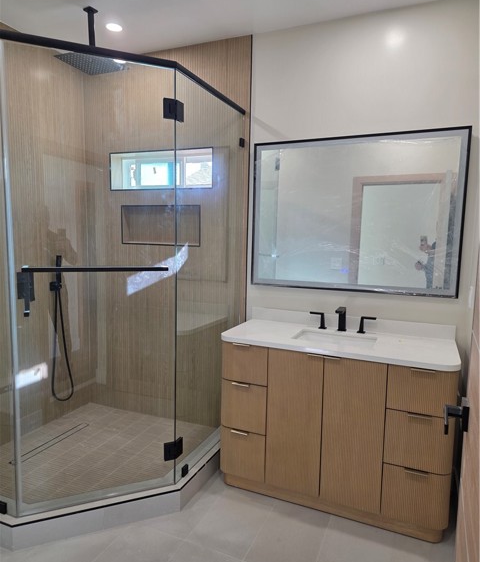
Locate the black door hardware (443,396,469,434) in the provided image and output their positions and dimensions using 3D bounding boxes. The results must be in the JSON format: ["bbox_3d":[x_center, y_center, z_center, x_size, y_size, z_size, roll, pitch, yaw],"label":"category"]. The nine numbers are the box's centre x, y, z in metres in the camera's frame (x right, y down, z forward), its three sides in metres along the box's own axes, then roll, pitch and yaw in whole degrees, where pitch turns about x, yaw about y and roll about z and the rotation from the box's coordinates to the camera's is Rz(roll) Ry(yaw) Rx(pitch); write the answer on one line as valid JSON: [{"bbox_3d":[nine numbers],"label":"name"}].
[{"bbox_3d":[0.538,0.348,1.058,0.062,0.065,0.170,4,7,24],"label":"black door hardware"}]

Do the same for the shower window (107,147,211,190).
[{"bbox_3d":[-0.573,-0.807,3.128,0.892,0.276,0.110,4,7,24],"label":"shower window"}]

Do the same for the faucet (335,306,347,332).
[{"bbox_3d":[0.594,0.236,2.506,0.052,0.143,0.175,4,7,24],"label":"faucet"}]

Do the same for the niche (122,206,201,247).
[{"bbox_3d":[-0.574,-0.410,3.167,0.689,0.289,0.100,4,7,24],"label":"niche"}]

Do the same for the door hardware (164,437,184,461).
[{"bbox_3d":[-0.335,0.873,2.205,0.118,0.093,0.050,-5,8,-43],"label":"door hardware"}]

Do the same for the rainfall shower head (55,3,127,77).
[{"bbox_3d":[-0.859,-1.410,2.462,0.304,0.283,0.304,4,7,24],"label":"rainfall shower head"}]

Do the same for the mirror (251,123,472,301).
[{"bbox_3d":[0.655,-0.393,2.550,1.227,0.910,0.035,4,7,24],"label":"mirror"}]

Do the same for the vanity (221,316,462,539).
[{"bbox_3d":[0.523,0.733,2.399,1.220,0.889,0.636,4,7,24],"label":"vanity"}]

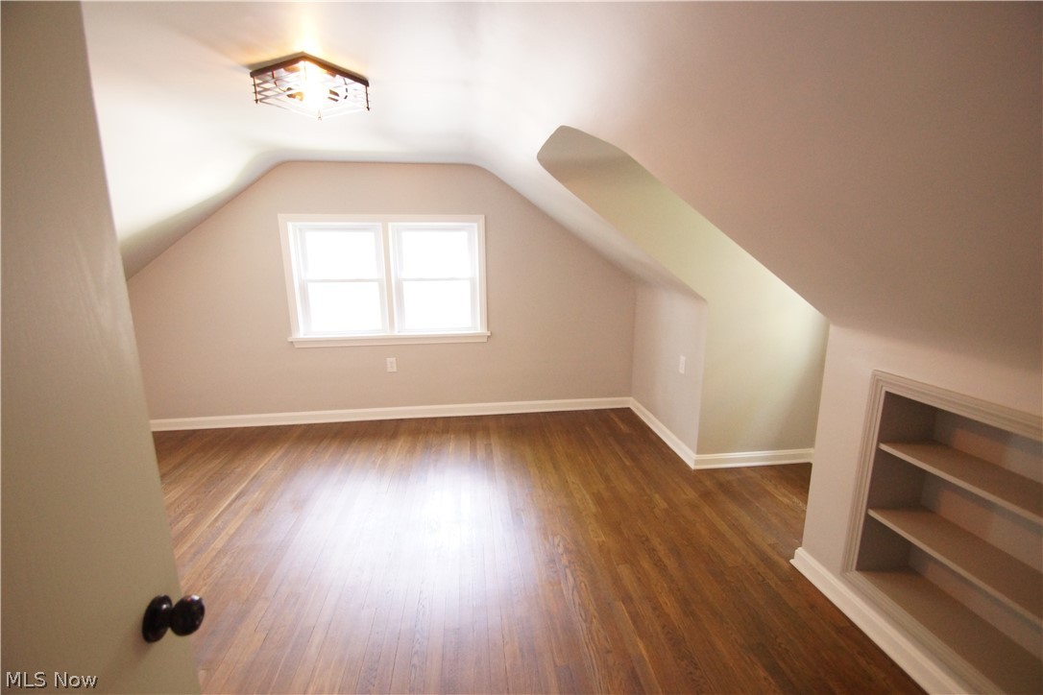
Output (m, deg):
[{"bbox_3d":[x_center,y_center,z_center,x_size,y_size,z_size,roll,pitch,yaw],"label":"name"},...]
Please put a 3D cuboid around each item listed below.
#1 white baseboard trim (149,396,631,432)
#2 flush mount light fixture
[{"bbox_3d":[-1.091,0.602,3.957,4.321,0.096,0.020,-2,11,-6],"label":"white baseboard trim"},{"bbox_3d":[-0.918,-1.124,1.914,0.334,0.120,0.334,5,13,28],"label":"flush mount light fixture"}]

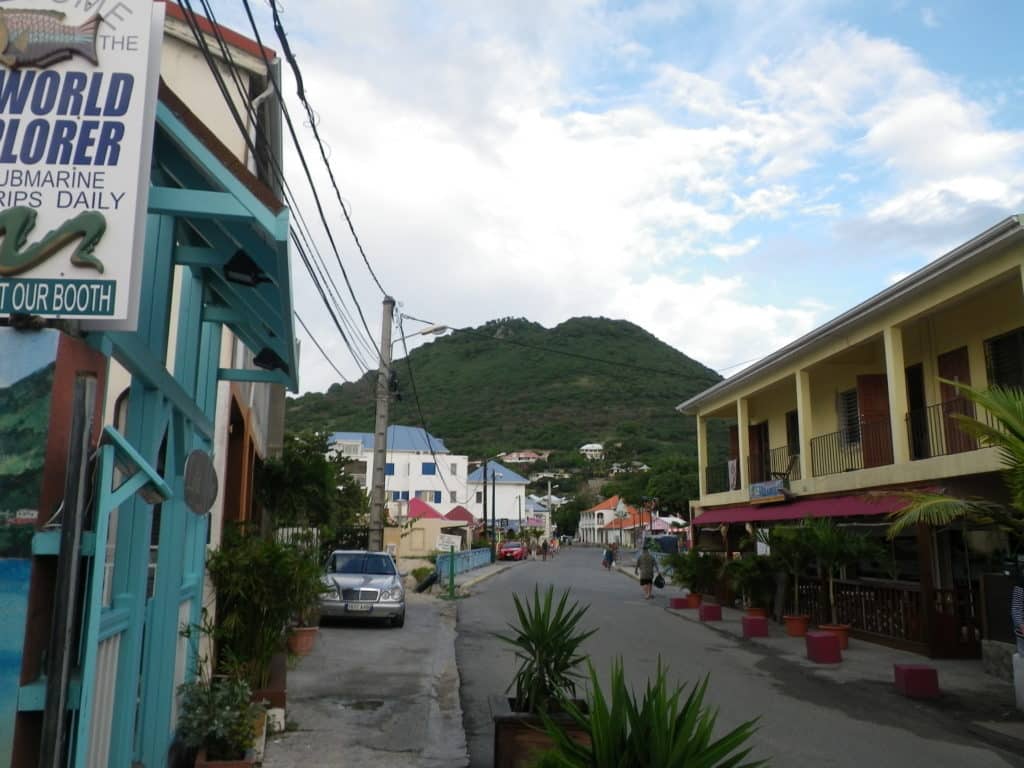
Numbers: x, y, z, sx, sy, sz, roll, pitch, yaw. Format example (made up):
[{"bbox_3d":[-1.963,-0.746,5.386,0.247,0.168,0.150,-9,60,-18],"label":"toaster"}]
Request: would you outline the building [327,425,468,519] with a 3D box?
[{"bbox_3d":[-11.555,10.633,85.480,14.000,13.275,9.000,1,-11,-3],"label":"building"}]

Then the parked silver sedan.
[{"bbox_3d":[-3.334,4.449,18.400,1.820,1.440,4.780,2,-11,-9],"label":"parked silver sedan"}]

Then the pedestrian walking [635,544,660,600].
[{"bbox_3d":[4.167,5.852,25.567,0.580,1.671,0.380,1,-11,-3],"label":"pedestrian walking"}]

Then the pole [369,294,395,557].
[{"bbox_3d":[-3.906,1.730,24.388,0.400,8.931,0.380,2,-11,-3],"label":"pole"}]

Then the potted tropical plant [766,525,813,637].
[{"bbox_3d":[5.262,3.637,15.650,0.920,2.100,0.920,0,-11,0],"label":"potted tropical plant"}]

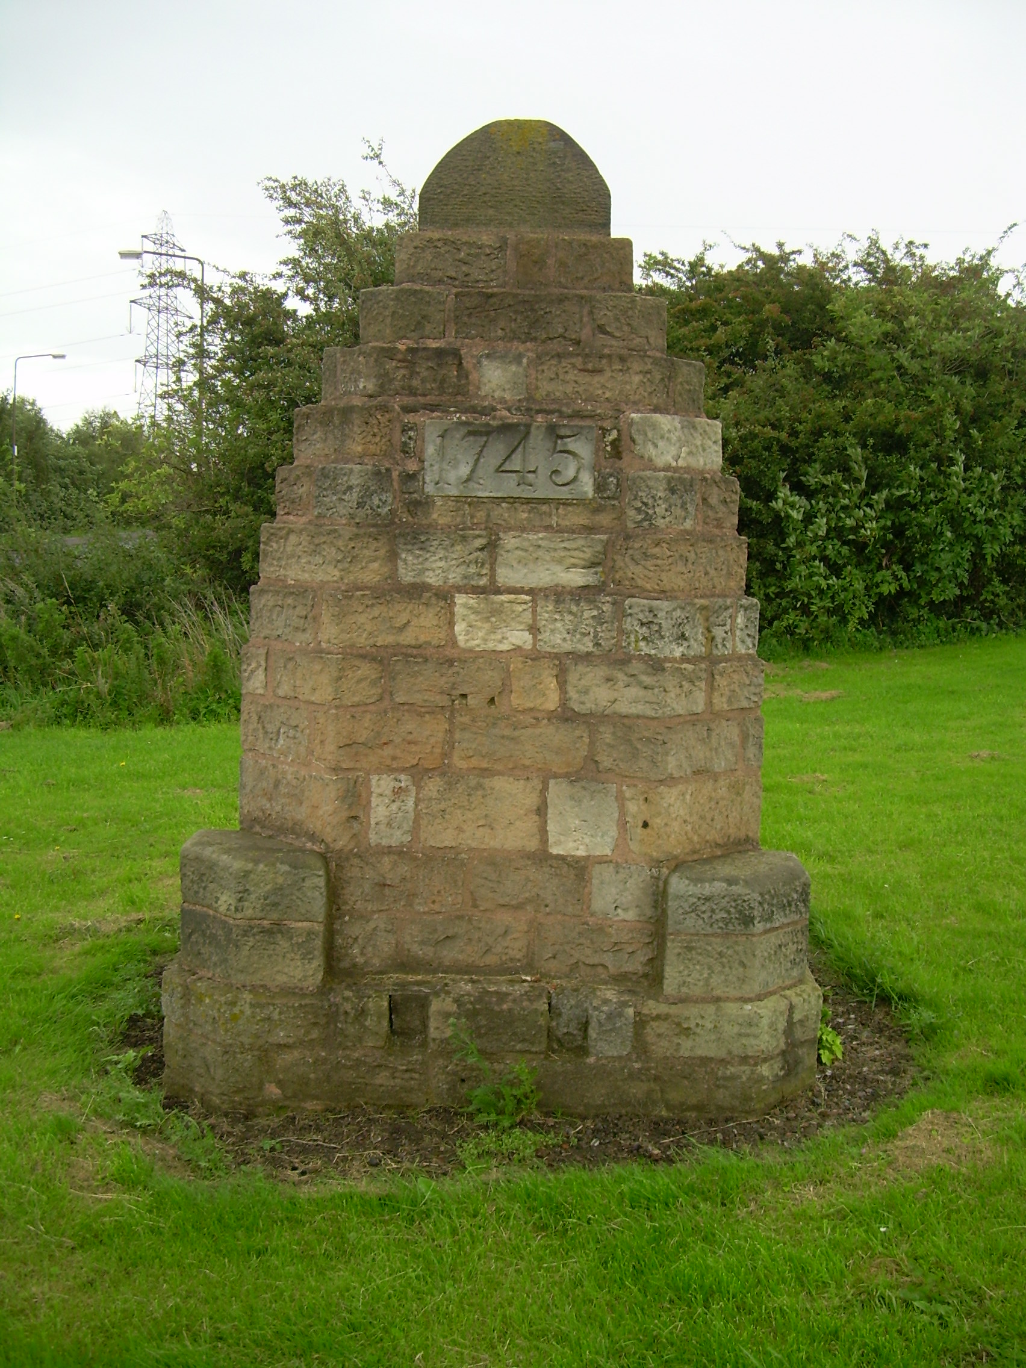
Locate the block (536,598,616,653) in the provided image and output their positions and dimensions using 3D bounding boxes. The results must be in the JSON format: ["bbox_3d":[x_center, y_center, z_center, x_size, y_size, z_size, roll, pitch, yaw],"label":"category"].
[{"bbox_3d":[0.185,-0.175,4.416,0.228,0.154,0.180,2,4,1],"label":"block"}]

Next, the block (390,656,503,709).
[{"bbox_3d":[-0.198,-0.011,4.566,0.333,0.147,0.200,2,5,0],"label":"block"}]

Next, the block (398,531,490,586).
[{"bbox_3d":[-0.206,-0.382,4.596,0.275,0.163,0.200,2,4,0],"label":"block"}]

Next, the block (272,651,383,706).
[{"bbox_3d":[-0.551,-0.030,4.486,0.355,0.150,0.271,2,4,1],"label":"block"}]

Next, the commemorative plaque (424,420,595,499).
[{"bbox_3d":[-0.009,-0.676,4.544,0.509,0.224,0.090,2,5,0],"label":"commemorative plaque"}]

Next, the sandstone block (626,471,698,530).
[{"bbox_3d":[0.429,-0.534,4.414,0.199,0.159,0.190,2,4,1],"label":"sandstone block"}]

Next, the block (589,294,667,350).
[{"bbox_3d":[0.351,-1.112,4.683,0.230,0.161,0.200,2,5,0],"label":"block"}]

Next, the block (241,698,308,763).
[{"bbox_3d":[-0.670,0.134,4.745,0.200,0.167,0.365,-3,7,-43],"label":"block"}]

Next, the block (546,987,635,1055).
[{"bbox_3d":[0.214,0.912,4.164,0.232,0.191,0.160,2,6,0],"label":"block"}]

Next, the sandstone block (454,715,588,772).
[{"bbox_3d":[0.023,0.171,4.578,0.398,0.170,0.200,2,4,0],"label":"sandstone block"}]

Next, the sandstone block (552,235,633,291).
[{"bbox_3d":[0.246,-1.307,4.737,0.246,0.162,0.200,2,5,0],"label":"sandstone block"}]

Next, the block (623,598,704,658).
[{"bbox_3d":[0.418,-0.162,4.243,0.228,0.163,0.160,2,6,0],"label":"block"}]

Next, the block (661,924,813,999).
[{"bbox_3d":[0.674,0.815,4.617,0.464,0.178,0.440,2,4,0],"label":"block"}]

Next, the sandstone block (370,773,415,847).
[{"bbox_3d":[-0.360,0.371,4.598,0.135,0.216,0.200,2,5,0],"label":"sandstone block"}]

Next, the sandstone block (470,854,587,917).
[{"bbox_3d":[0.044,0.596,4.611,0.359,0.185,0.200,2,4,0],"label":"sandstone block"}]

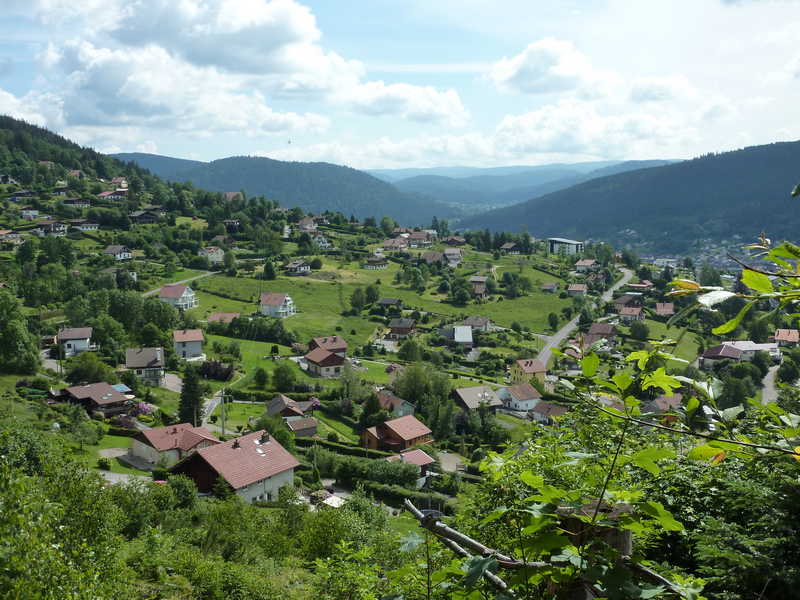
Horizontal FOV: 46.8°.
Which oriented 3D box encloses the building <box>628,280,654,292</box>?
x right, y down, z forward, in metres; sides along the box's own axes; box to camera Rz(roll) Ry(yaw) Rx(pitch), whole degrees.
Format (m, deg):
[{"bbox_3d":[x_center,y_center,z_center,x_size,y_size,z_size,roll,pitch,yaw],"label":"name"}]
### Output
[{"bbox_3d":[139.270,-8.090,535.000,14.700,5.940,10.140,2,7,20],"label":"building"}]

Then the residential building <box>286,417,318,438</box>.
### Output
[{"bbox_3d":[-20.680,26.590,195.000,5.440,3.750,4.350,-5,8,-37],"label":"residential building"}]

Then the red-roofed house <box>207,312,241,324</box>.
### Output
[{"bbox_3d":[-64.920,7.540,340.000,10.400,6.000,9.500,2,7,13],"label":"red-roofed house"}]

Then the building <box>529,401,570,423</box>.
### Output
[{"bbox_3d":[46.420,34.770,287.000,8.500,5.500,9.500,-4,8,-32],"label":"building"}]

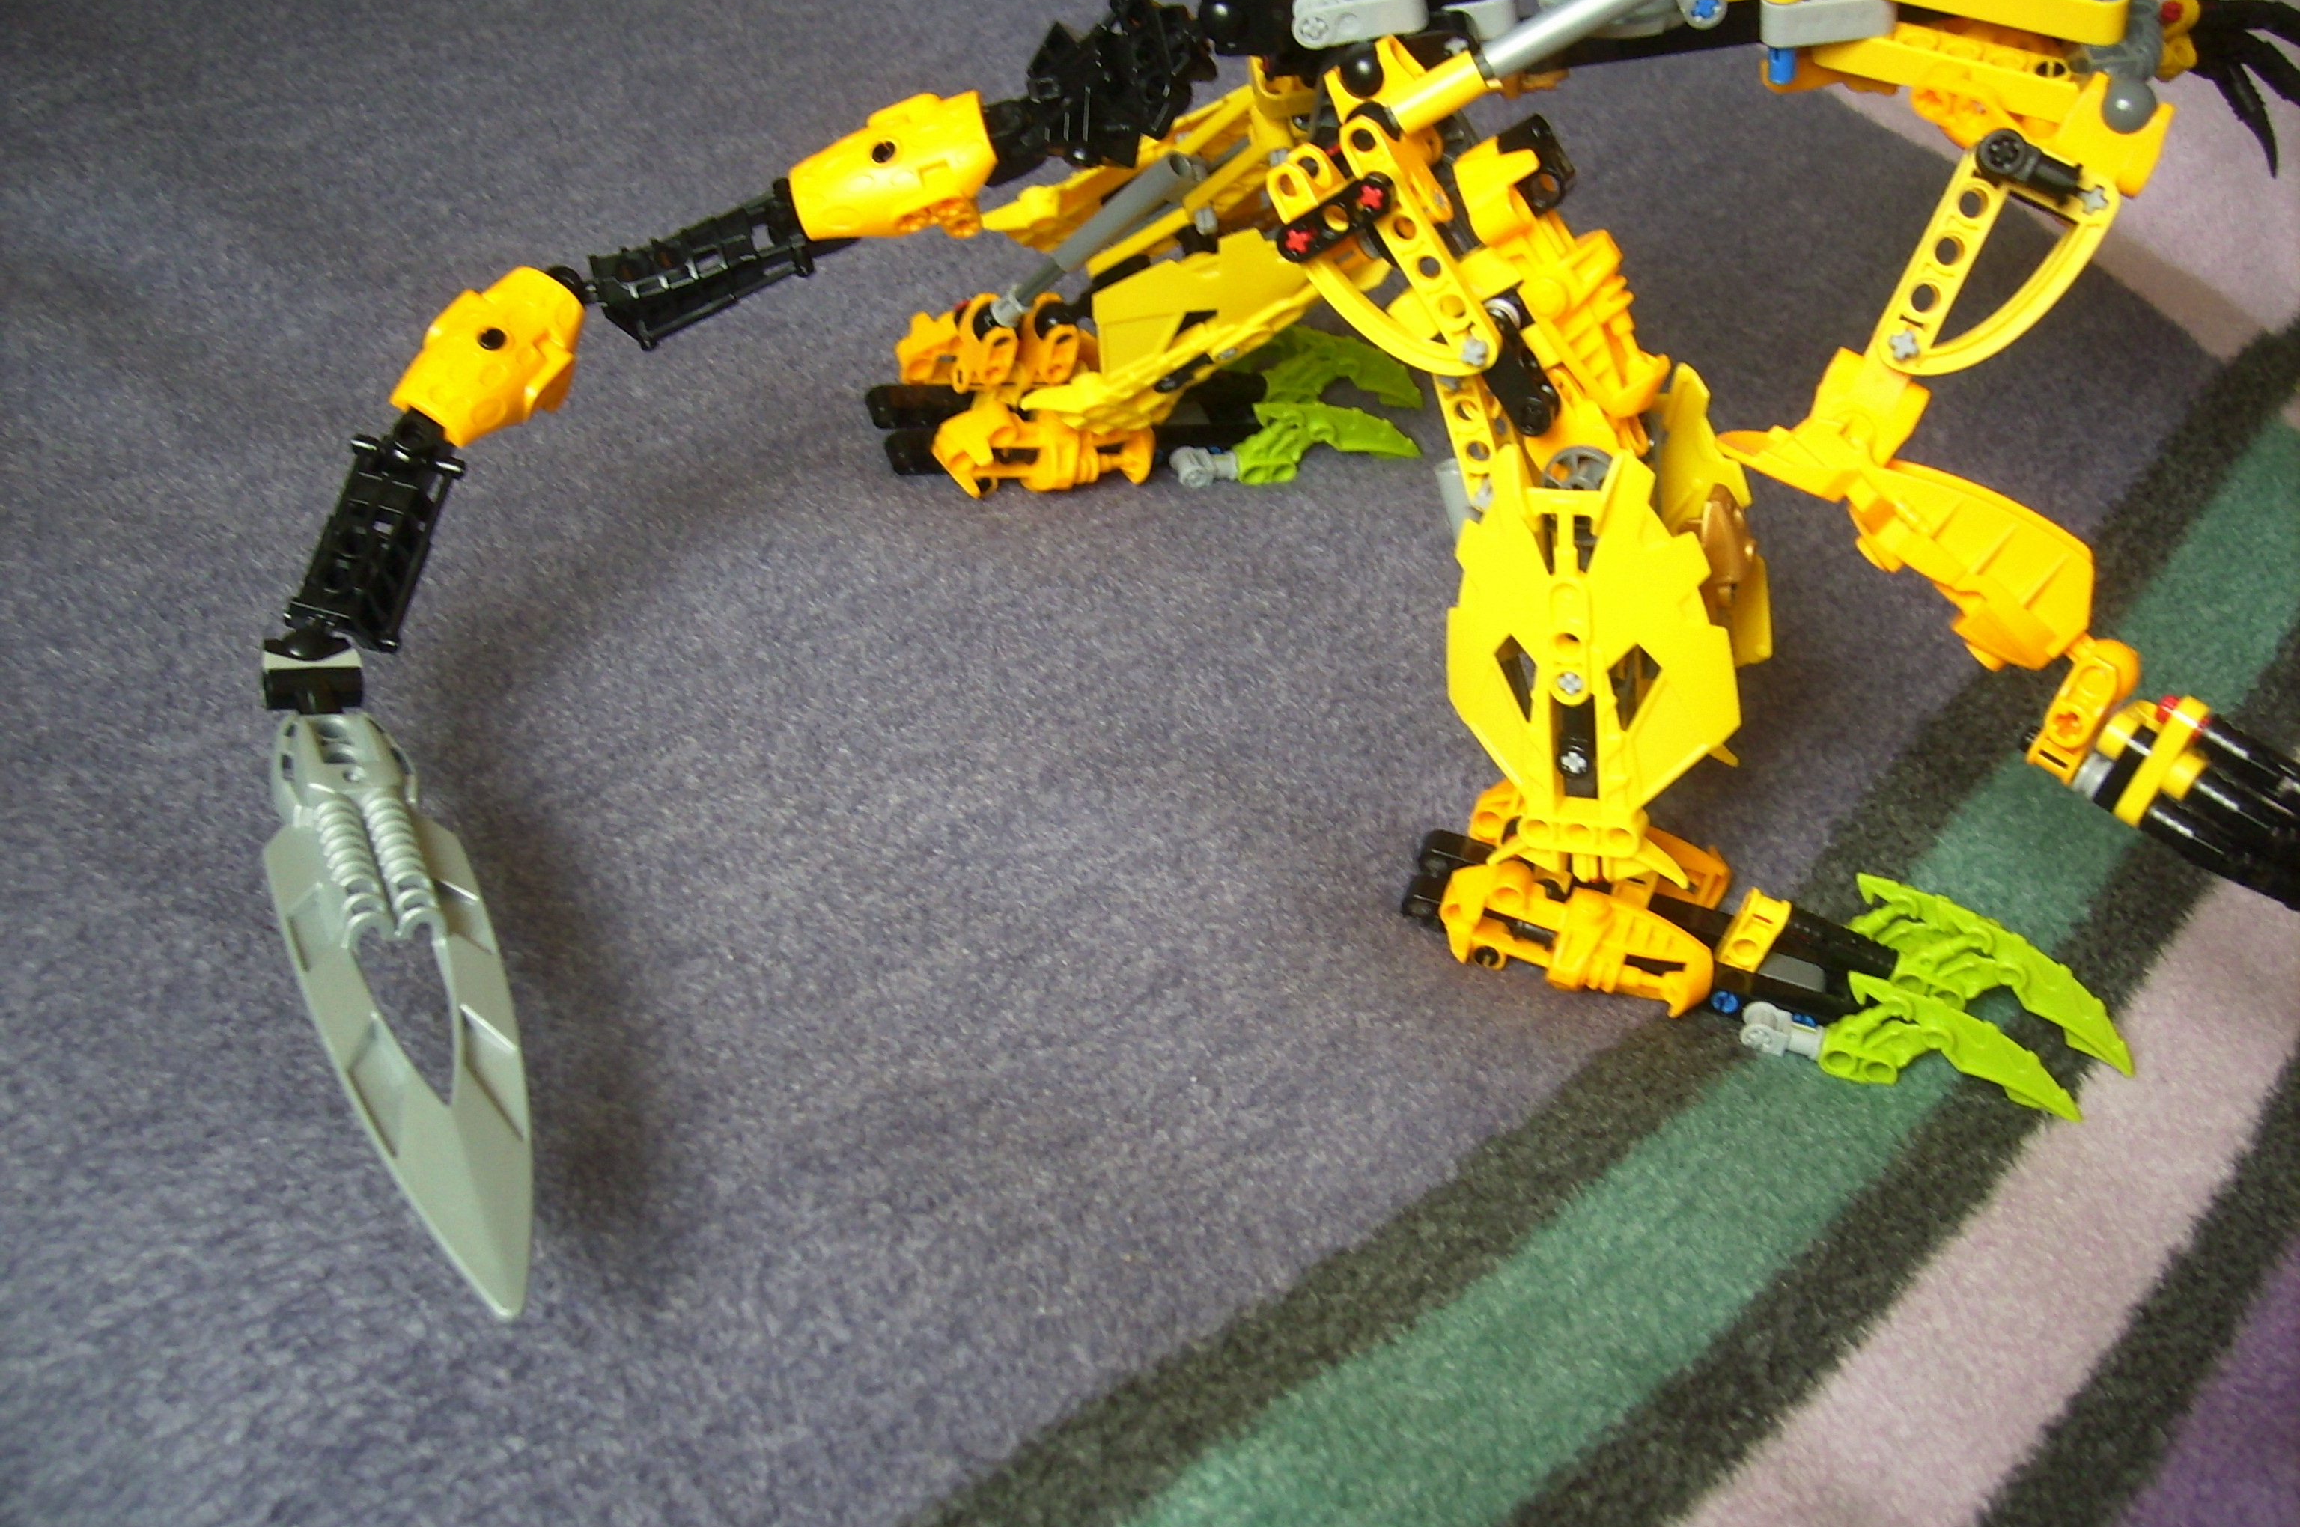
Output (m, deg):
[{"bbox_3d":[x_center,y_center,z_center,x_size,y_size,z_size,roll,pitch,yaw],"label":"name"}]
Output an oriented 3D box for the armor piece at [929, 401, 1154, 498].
[{"bbox_3d":[-0.029,-0.082,0.560,0.056,0.020,0.016,-5,41,-7],"label":"armor piece"}]

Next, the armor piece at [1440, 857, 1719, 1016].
[{"bbox_3d":[0.087,0.035,0.434,0.055,0.020,0.016,18,44,19],"label":"armor piece"}]

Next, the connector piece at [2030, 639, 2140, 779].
[{"bbox_3d":[0.145,-0.008,0.330,0.009,0.022,0.009,34,26,24],"label":"connector piece"}]

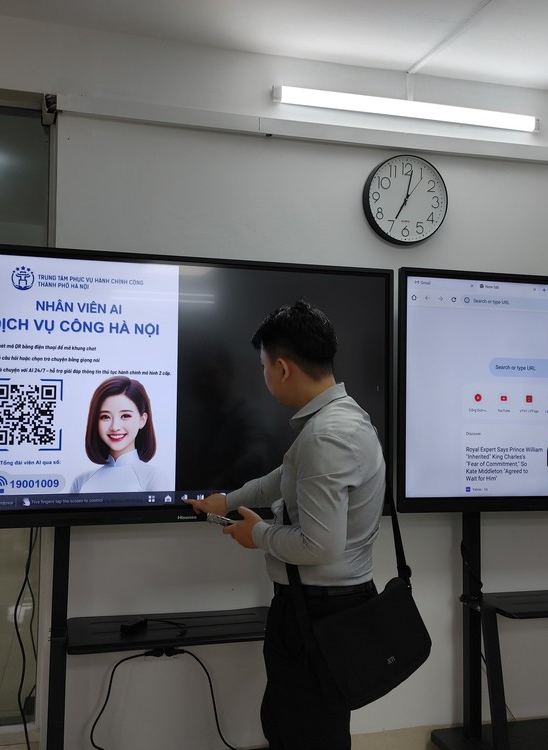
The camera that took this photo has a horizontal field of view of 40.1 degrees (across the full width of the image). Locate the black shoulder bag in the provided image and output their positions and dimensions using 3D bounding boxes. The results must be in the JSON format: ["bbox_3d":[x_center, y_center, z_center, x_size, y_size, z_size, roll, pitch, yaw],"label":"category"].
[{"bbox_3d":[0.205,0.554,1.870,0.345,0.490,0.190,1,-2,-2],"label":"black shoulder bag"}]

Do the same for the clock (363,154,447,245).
[{"bbox_3d":[0.545,-0.721,3.103,0.360,0.360,0.050,1,-2,-14],"label":"clock"}]

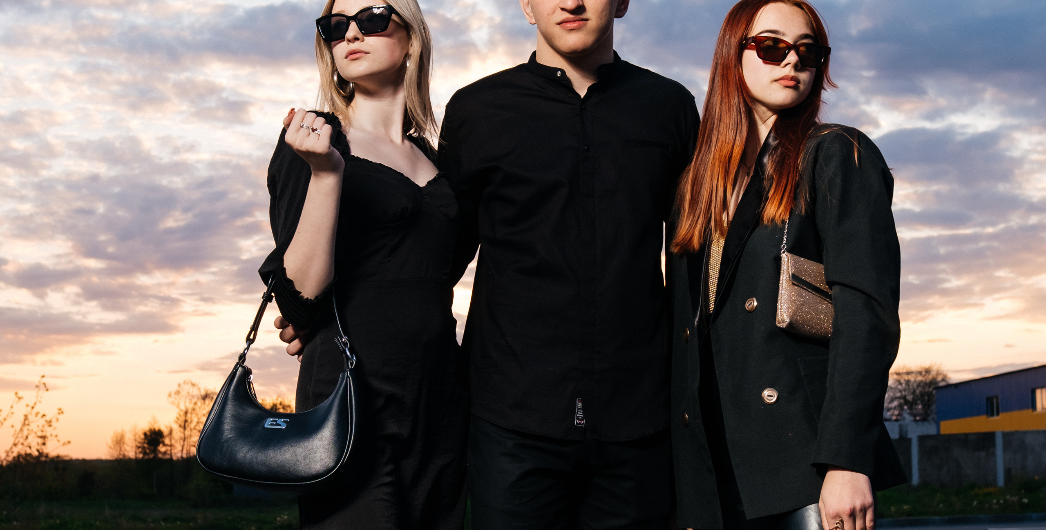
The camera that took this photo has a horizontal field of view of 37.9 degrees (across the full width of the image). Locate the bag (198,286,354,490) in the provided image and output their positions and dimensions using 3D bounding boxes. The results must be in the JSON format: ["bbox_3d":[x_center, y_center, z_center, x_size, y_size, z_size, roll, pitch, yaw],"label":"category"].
[{"bbox_3d":[-0.377,0.183,2.340,0.250,0.325,0.090,0,-8,-5],"label":"bag"}]

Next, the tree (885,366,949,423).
[{"bbox_3d":[19.234,7.745,75.000,3.800,5.600,3.800,-1,-8,0],"label":"tree"}]

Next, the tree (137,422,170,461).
[{"bbox_3d":[-25.450,13.291,105.000,2.400,4.900,2.400,-1,-8,0],"label":"tree"}]

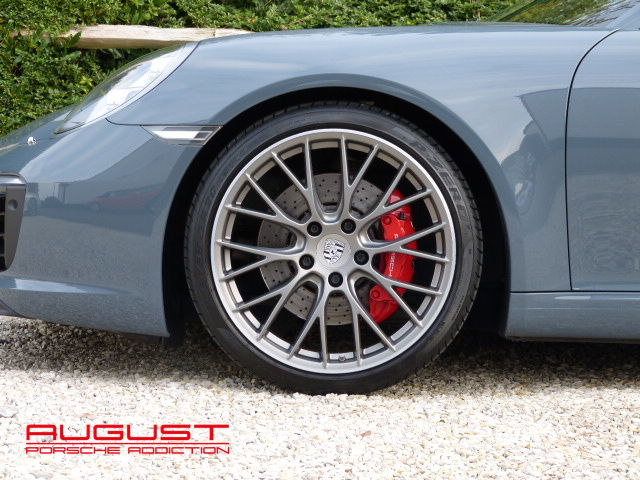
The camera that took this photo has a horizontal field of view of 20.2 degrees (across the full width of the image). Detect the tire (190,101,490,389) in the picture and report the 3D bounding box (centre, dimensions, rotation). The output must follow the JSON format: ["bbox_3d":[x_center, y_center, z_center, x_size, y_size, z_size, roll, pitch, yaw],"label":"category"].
[{"bbox_3d":[0.031,0.019,4.092,0.680,0.675,0.245,0,2,1],"label":"tire"}]

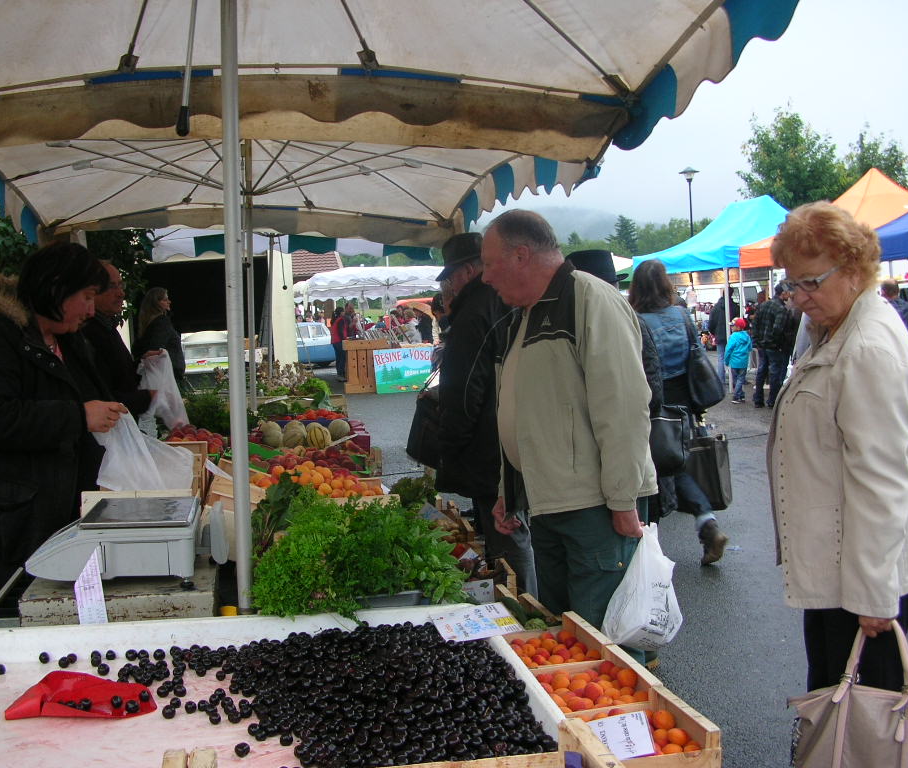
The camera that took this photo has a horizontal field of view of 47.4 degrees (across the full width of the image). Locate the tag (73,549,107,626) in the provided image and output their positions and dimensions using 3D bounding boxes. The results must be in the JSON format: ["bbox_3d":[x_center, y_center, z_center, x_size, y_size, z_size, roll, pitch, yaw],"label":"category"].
[{"bbox_3d":[-0.900,0.503,2.570,0.080,0.200,0.015,-2,4,-6],"label":"tag"}]

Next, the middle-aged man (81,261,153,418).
[{"bbox_3d":[-1.464,0.260,4.400,0.450,1.660,0.480,-1,4,-3],"label":"middle-aged man"}]

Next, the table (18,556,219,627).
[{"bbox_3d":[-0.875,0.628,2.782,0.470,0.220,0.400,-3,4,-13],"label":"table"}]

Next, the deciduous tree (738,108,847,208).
[{"bbox_3d":[11.893,-5.465,36.267,4.100,8.248,4.100,-2,4,0],"label":"deciduous tree"}]

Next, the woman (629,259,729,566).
[{"bbox_3d":[1.194,0.149,5.646,0.550,1.660,0.580,-3,4,-20],"label":"woman"}]

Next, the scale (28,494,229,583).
[{"bbox_3d":[-0.803,0.371,2.570,0.420,0.150,0.360,-2,4,-6],"label":"scale"}]

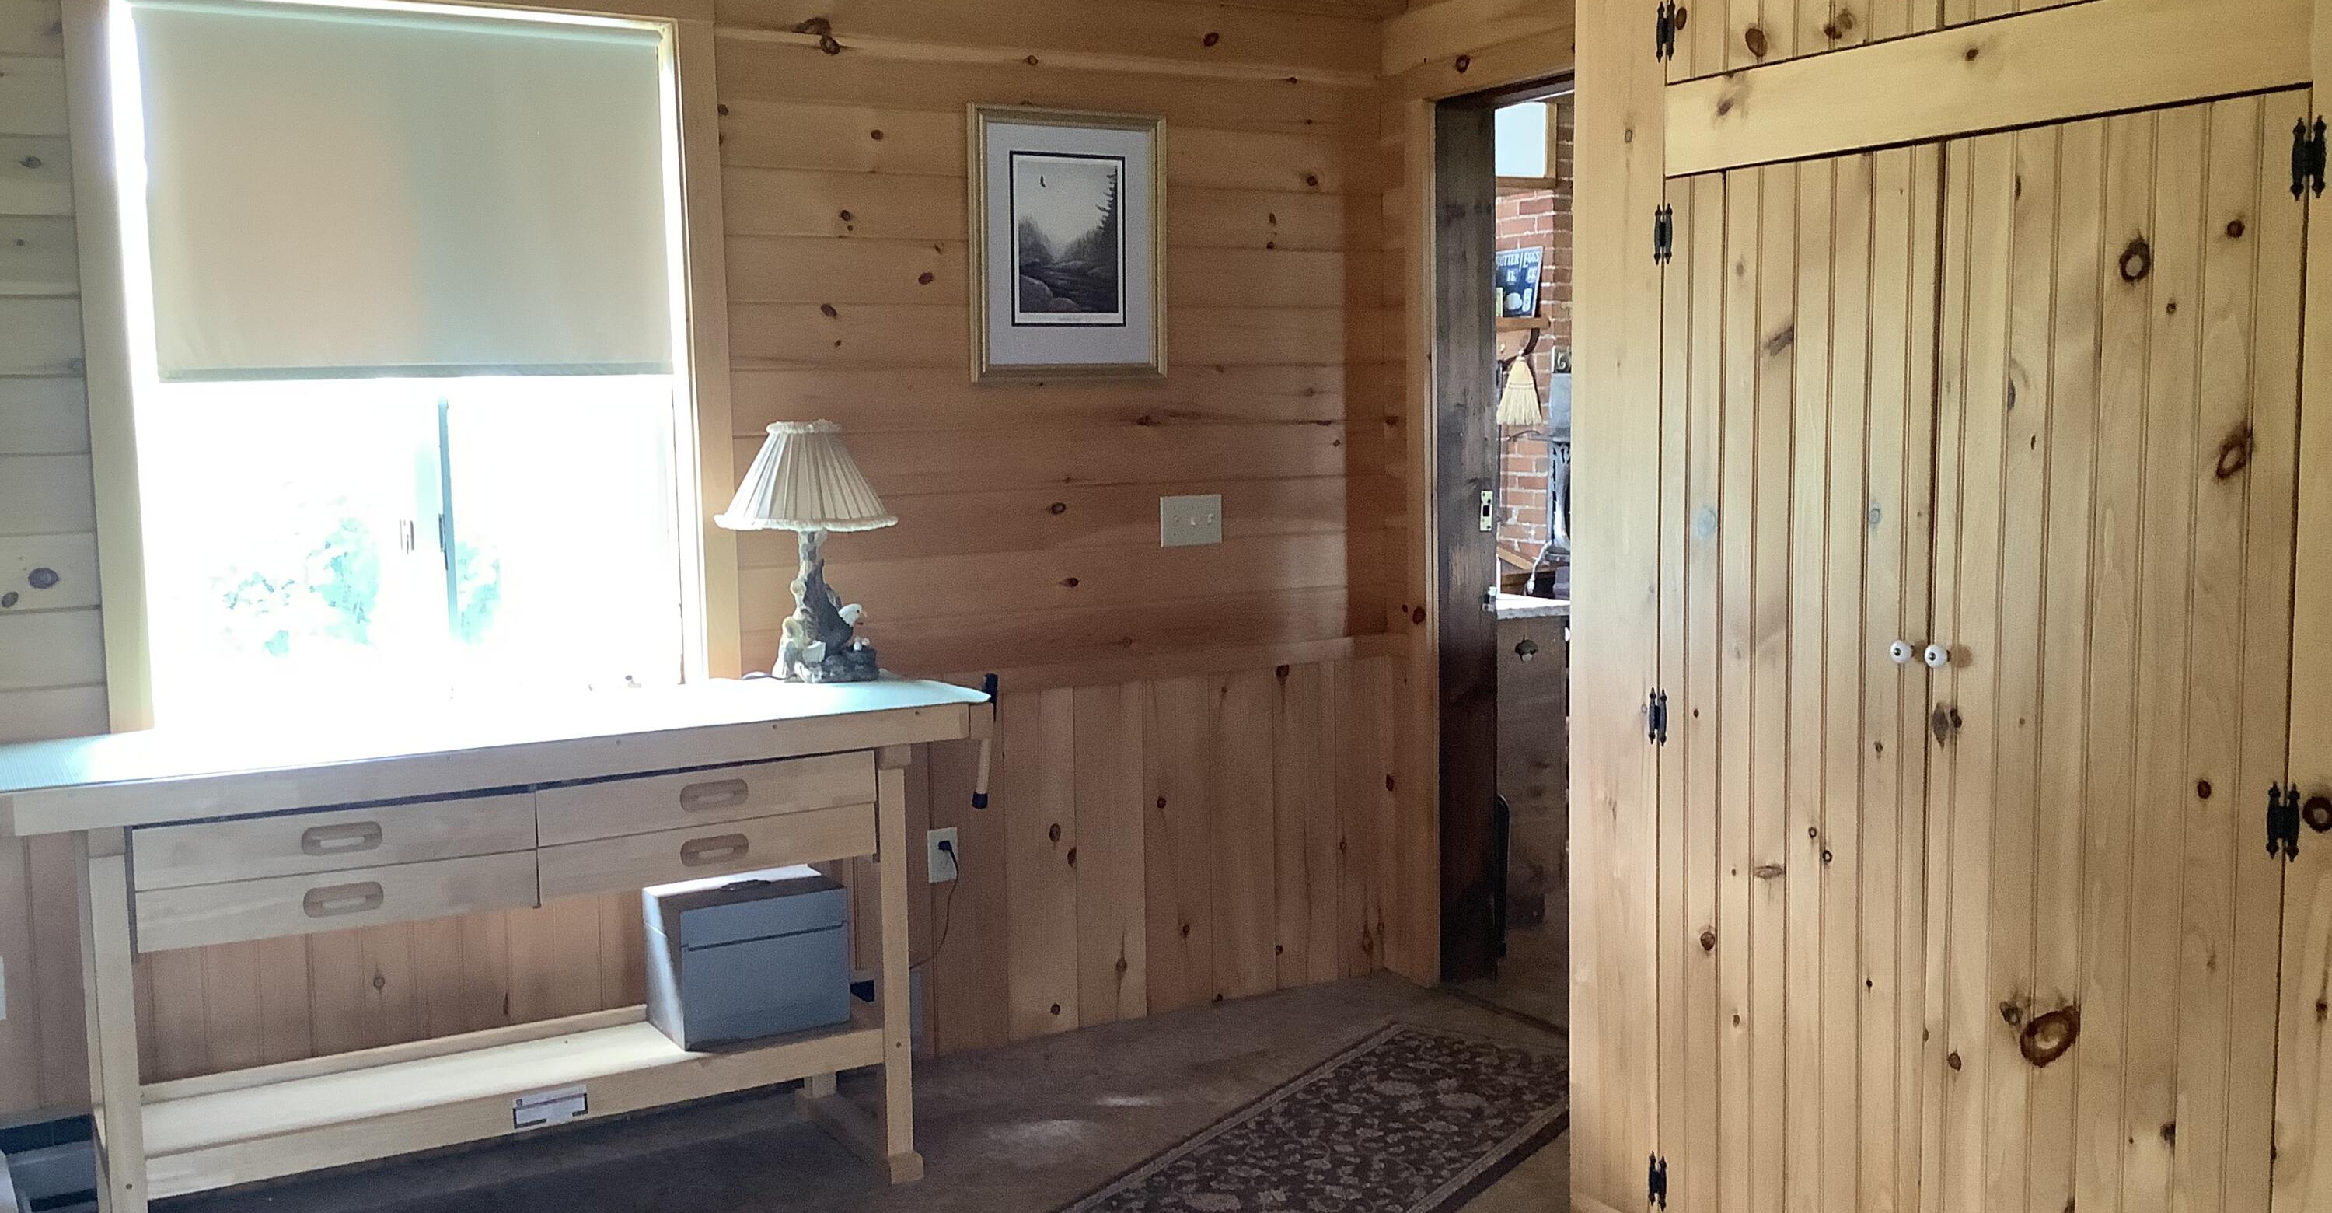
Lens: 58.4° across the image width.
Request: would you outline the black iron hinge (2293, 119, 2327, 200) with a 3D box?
[{"bbox_3d":[1.242,-0.486,2.269,0.010,0.087,0.037,-4,6,-30],"label":"black iron hinge"}]

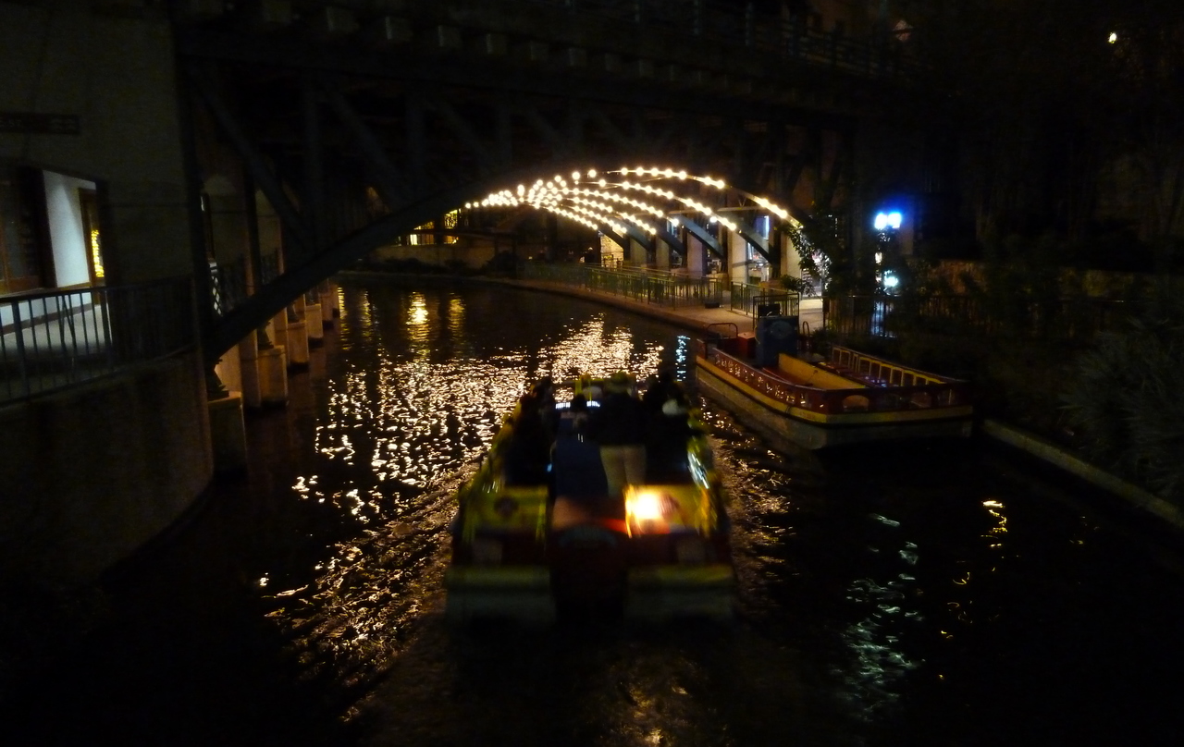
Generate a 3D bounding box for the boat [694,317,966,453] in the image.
[{"bbox_3d":[4.670,-0.084,18.142,2.850,1.500,6.608,-4,10,-13],"label":"boat"}]

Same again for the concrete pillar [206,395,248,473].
[{"bbox_3d":[-6.177,0.973,14.200,0.720,1.250,0.720,-4,10,-13],"label":"concrete pillar"}]

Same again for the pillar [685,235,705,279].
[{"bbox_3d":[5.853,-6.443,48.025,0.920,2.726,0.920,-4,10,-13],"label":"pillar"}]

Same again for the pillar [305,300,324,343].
[{"bbox_3d":[-10.206,-1.982,31.135,0.680,1.380,0.680,-4,10,-13],"label":"pillar"}]

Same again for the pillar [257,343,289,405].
[{"bbox_3d":[-7.423,0.025,19.604,0.720,1.300,0.720,-4,10,-13],"label":"pillar"}]

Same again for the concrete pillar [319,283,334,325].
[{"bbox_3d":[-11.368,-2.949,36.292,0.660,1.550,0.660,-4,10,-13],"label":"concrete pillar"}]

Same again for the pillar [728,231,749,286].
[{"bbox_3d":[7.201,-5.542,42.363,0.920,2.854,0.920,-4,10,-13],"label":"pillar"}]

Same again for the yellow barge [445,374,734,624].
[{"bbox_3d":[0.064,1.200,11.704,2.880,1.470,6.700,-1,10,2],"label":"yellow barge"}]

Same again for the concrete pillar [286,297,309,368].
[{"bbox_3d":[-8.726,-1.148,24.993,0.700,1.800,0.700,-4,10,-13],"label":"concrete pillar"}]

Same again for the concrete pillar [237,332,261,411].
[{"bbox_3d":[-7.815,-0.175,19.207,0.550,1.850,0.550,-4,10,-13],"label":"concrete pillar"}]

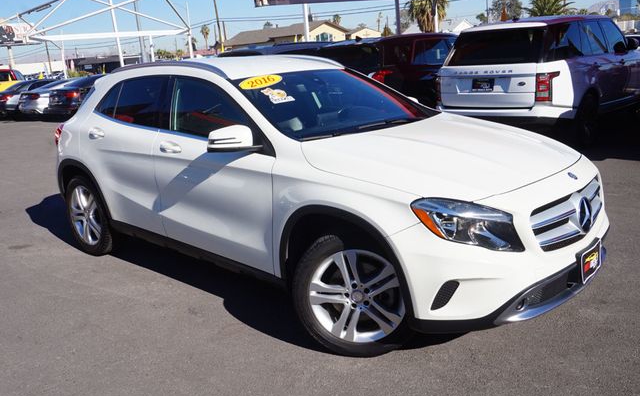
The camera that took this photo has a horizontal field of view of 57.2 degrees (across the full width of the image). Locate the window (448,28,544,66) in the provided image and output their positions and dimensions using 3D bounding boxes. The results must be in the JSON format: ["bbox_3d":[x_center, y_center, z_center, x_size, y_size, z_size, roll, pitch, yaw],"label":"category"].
[{"bbox_3d":[2.397,-2.077,8.086,1.280,0.500,0.080,10,-4,42],"label":"window"}]

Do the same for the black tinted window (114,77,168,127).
[{"bbox_3d":[-1.242,-0.678,4.148,0.750,0.370,0.060,10,-6,41],"label":"black tinted window"}]

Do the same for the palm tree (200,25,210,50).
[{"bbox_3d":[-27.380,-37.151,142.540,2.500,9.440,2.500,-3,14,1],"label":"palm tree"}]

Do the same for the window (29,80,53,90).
[{"bbox_3d":[-9.439,-3.833,19.800,0.120,0.360,0.950,-13,3,45],"label":"window"}]

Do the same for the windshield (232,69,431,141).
[{"bbox_3d":[0.160,-0.650,3.810,0.880,0.130,1.360,36,34,29],"label":"windshield"}]

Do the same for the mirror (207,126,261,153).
[{"bbox_3d":[-0.471,-0.329,3.241,0.170,0.160,0.250,10,19,40],"label":"mirror"}]

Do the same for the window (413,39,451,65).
[{"bbox_3d":[1.860,-2.452,9.935,0.080,0.430,1.000,-17,1,44],"label":"window"}]

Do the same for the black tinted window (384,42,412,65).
[{"bbox_3d":[1.315,-2.369,9.661,0.070,0.380,0.800,-13,3,45],"label":"black tinted window"}]

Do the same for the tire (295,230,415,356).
[{"bbox_3d":[0.209,0.467,2.979,0.685,0.685,0.235,3,15,22],"label":"tire"}]

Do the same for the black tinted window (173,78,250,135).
[{"bbox_3d":[-0.678,-0.583,3.647,0.950,0.380,0.060,10,-6,41],"label":"black tinted window"}]

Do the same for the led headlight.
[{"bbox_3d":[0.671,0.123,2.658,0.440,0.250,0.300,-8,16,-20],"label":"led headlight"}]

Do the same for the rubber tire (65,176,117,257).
[{"bbox_3d":[-1.826,0.119,4.766,0.690,0.690,0.240,10,19,40],"label":"rubber tire"}]

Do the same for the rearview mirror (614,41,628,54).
[{"bbox_3d":[4.837,-2.411,9.406,0.250,0.200,0.160,10,19,42],"label":"rearview mirror"}]

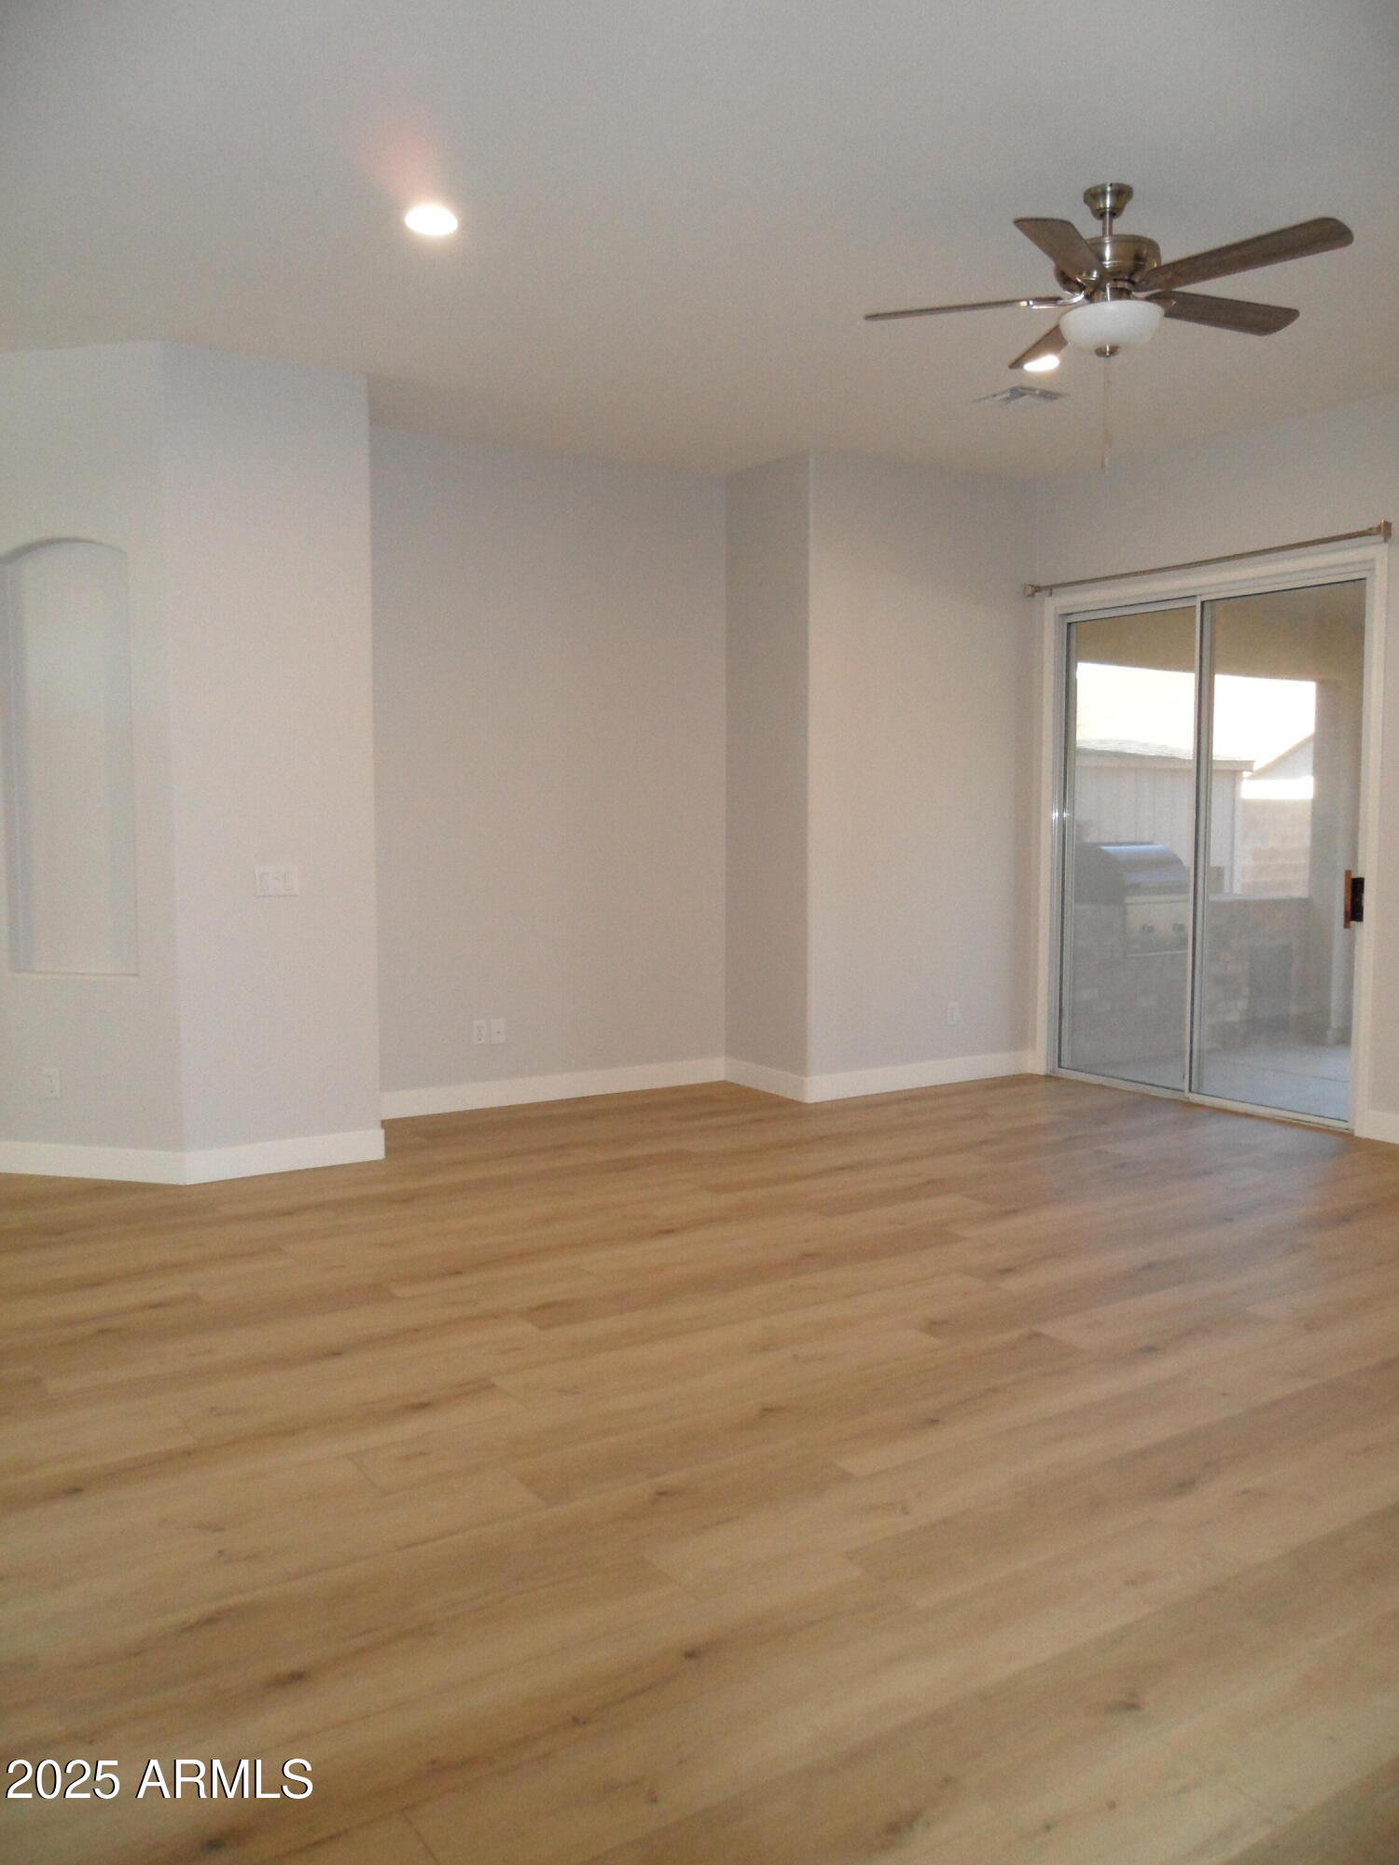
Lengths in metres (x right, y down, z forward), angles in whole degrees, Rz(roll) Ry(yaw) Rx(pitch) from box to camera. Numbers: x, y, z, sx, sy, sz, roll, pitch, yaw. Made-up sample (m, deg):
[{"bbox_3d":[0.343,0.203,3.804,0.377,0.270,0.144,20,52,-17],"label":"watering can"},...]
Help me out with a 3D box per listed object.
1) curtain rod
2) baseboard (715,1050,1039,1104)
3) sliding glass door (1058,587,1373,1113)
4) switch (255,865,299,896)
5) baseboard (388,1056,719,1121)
[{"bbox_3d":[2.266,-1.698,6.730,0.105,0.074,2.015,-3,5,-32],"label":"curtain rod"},{"bbox_3d":[0.958,0.707,7.708,1.512,0.125,0.716,-3,5,-32],"label":"baseboard"},{"bbox_3d":[2.354,-0.388,6.925,0.100,2.391,1.724,-3,5,-32],"label":"sliding glass door"},{"bbox_3d":[-1.607,-0.195,5.540,0.163,0.116,0.011,-3,6,-33],"label":"switch"},{"bbox_3d":[-0.719,0.758,7.077,2.009,0.125,0.016,-3,5,-32],"label":"baseboard"}]

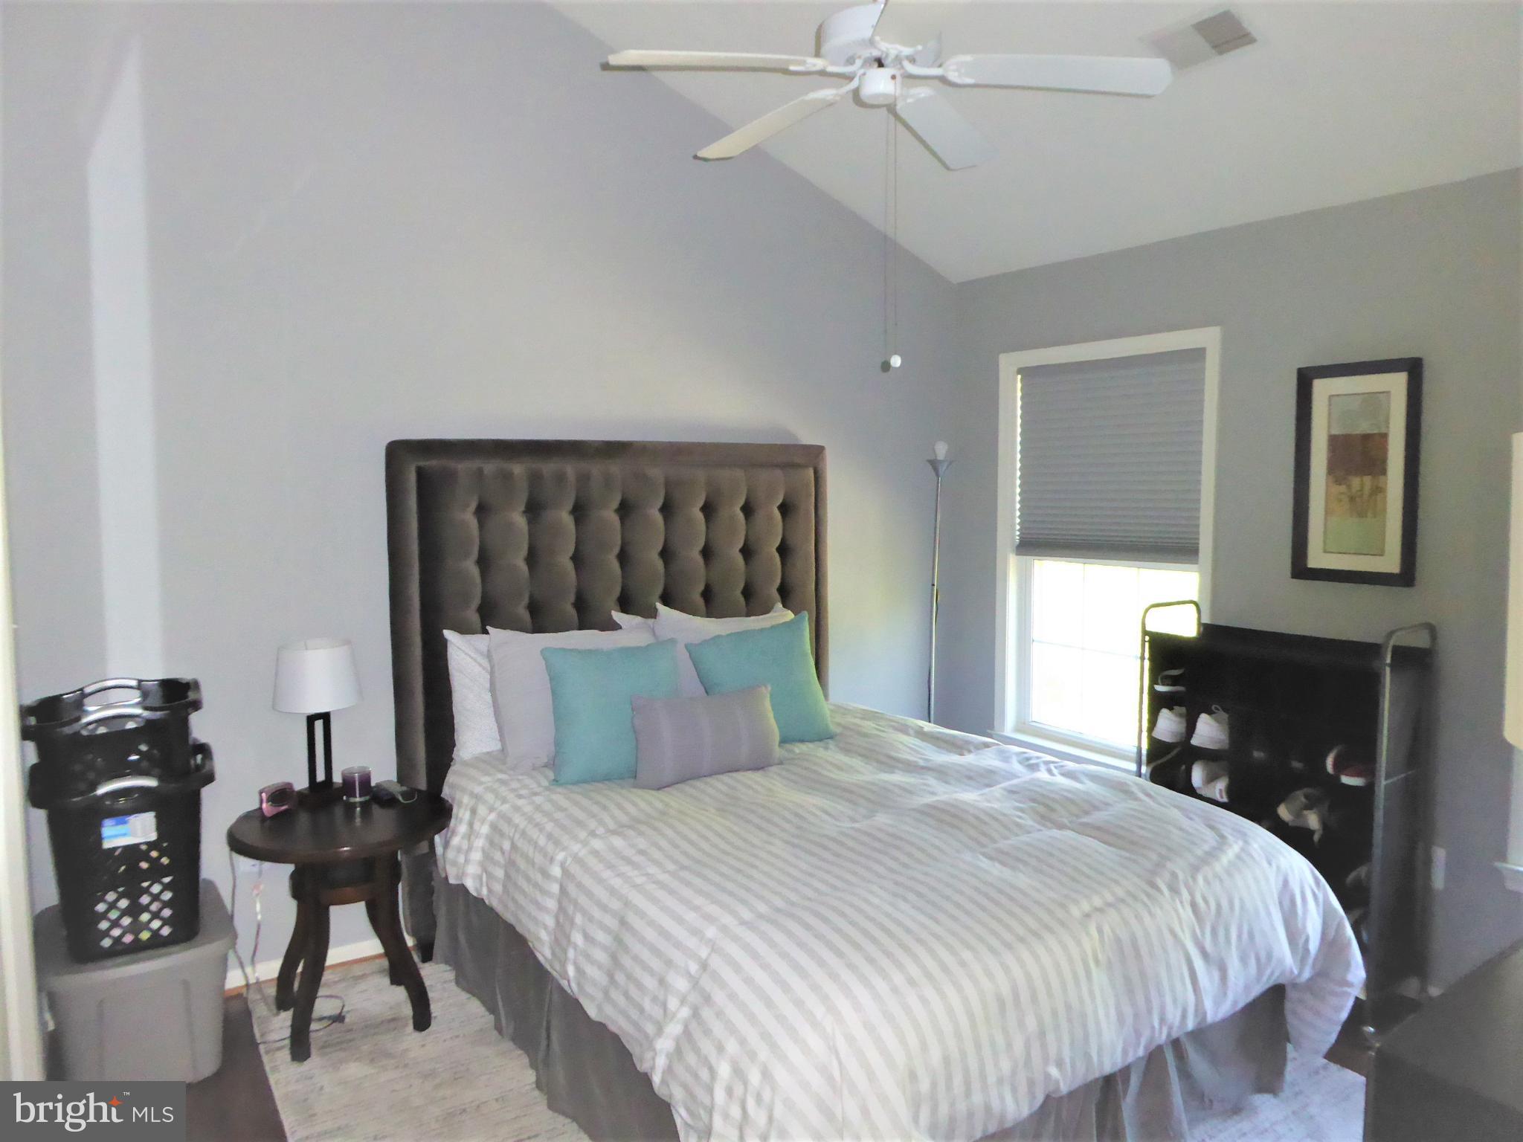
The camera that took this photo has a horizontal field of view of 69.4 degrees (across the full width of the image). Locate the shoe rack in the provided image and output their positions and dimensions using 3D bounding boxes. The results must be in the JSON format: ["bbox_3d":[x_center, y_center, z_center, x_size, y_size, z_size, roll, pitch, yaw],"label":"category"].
[{"bbox_3d":[1.600,0.711,3.442,0.315,1.145,0.785,-3,6,-34],"label":"shoe rack"}]

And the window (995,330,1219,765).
[{"bbox_3d":[1.310,-0.052,4.323,0.100,1.650,1.035,-3,6,-34],"label":"window"}]

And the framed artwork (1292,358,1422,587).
[{"bbox_3d":[1.861,-0.304,3.461,0.030,0.690,0.387,-3,6,-34],"label":"framed artwork"}]

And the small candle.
[{"bbox_3d":[-1.218,0.644,3.318,0.083,0.093,0.083,-3,6,-34],"label":"small candle"}]

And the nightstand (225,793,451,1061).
[{"bbox_3d":[-1.201,1.003,3.199,0.605,0.610,0.605,-3,6,-34],"label":"nightstand"}]

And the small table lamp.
[{"bbox_3d":[-1.344,0.451,3.328,0.245,0.475,0.245,-3,6,-34],"label":"small table lamp"}]

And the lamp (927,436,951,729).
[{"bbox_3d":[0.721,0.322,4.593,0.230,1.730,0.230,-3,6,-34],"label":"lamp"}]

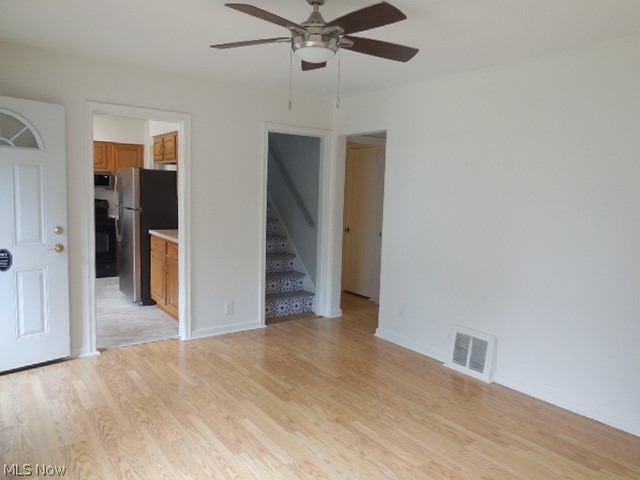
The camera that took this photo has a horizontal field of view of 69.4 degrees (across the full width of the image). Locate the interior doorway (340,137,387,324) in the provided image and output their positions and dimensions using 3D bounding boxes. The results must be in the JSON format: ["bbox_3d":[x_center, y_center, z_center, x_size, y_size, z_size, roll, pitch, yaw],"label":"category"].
[{"bbox_3d":[0.457,-0.082,4.946,0.141,2.051,0.770,-3,8,-36],"label":"interior doorway"}]

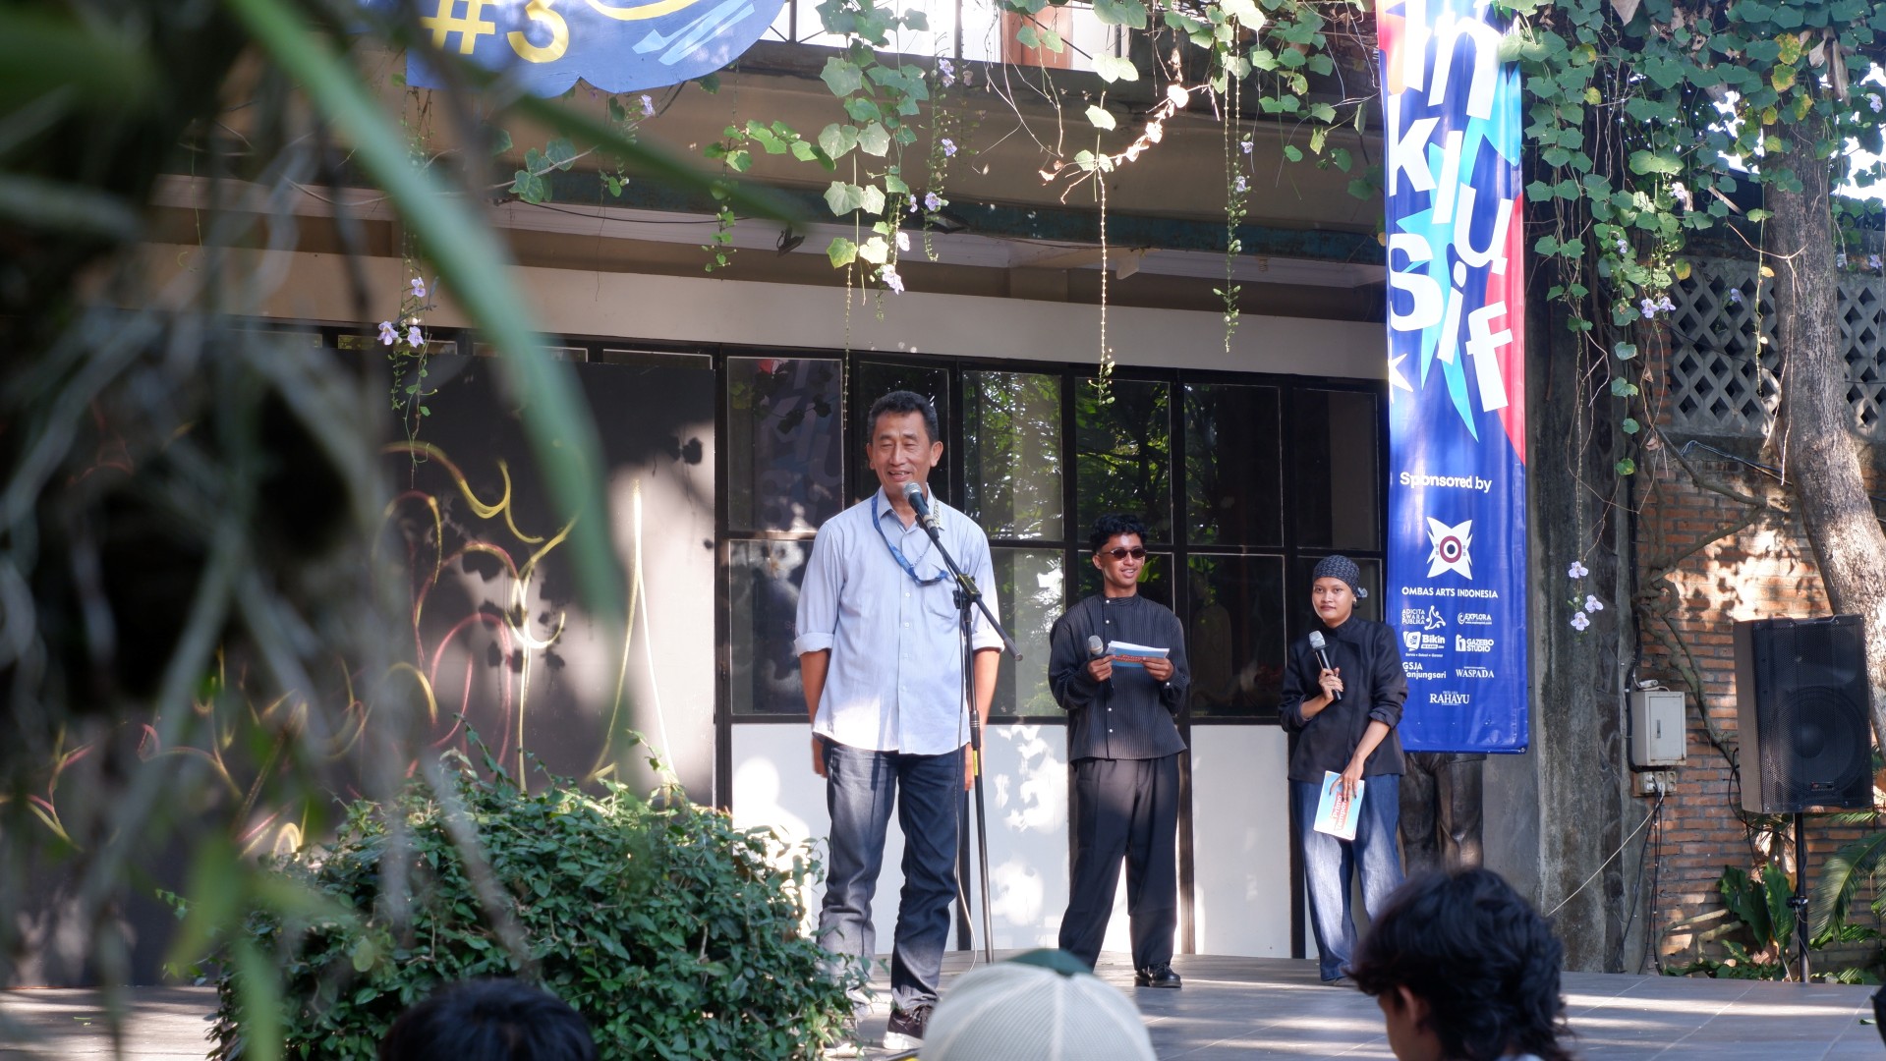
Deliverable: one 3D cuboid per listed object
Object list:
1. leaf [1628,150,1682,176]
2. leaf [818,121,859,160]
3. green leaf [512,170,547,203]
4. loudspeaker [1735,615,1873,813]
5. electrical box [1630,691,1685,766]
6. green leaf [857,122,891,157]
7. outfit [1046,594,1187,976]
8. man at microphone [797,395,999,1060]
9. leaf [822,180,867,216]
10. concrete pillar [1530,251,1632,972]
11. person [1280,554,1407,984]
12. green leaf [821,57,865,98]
[{"bbox_3d":[2.595,-1.338,12.400,0.199,0.091,0.110,-1,-5,6],"label":"leaf"},{"bbox_3d":[-0.375,-1.387,12.100,0.147,0.136,0.050,-1,-5,0],"label":"leaf"},{"bbox_3d":[-1.471,-1.222,12.100,0.126,0.121,0.050,0,-5,-6],"label":"green leaf"},{"bbox_3d":[3.186,0.680,12.600,0.420,0.700,0.360,-1,-5,-7],"label":"loudspeaker"},{"bbox_3d":[3.404,0.948,16.200,0.260,0.355,0.115,2,-6,-31],"label":"electrical box"},{"bbox_3d":[-0.246,-1.392,12.100,0.121,0.126,0.050,-1,-5,0],"label":"green leaf"},{"bbox_3d":[0.638,0.926,12.570,0.500,1.390,0.340,0,-5,-5],"label":"outfit"},{"bbox_3d":[-0.130,0.486,9.070,0.550,1.720,0.340,-1,-5,3],"label":"man at microphone"},{"bbox_3d":[-0.386,-1.300,13.300,0.155,0.140,0.060,-1,-5,-3],"label":"leaf"},{"bbox_3d":[2.889,0.350,15.400,0.380,3.350,0.320,2,-6,-31],"label":"concrete pillar"},{"bbox_3d":[1.436,0.856,12.367,0.440,1.540,0.360,-2,-5,14],"label":"person"},{"bbox_3d":[-0.395,-1.772,13.300,0.165,0.155,0.060,-1,-5,-3],"label":"green leaf"}]

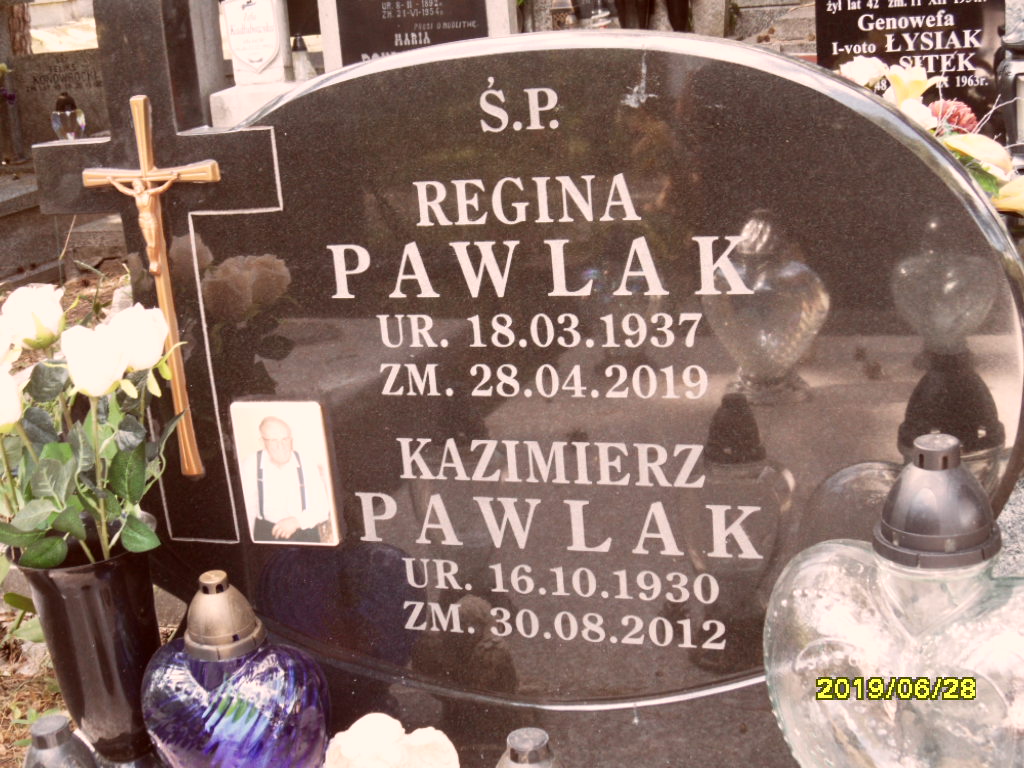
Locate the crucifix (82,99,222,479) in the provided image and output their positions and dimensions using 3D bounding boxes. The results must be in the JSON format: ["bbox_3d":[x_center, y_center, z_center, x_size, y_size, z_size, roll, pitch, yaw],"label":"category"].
[{"bbox_3d":[-0.335,-0.088,1.429,0.148,0.376,0.034,1,17,18],"label":"crucifix"}]

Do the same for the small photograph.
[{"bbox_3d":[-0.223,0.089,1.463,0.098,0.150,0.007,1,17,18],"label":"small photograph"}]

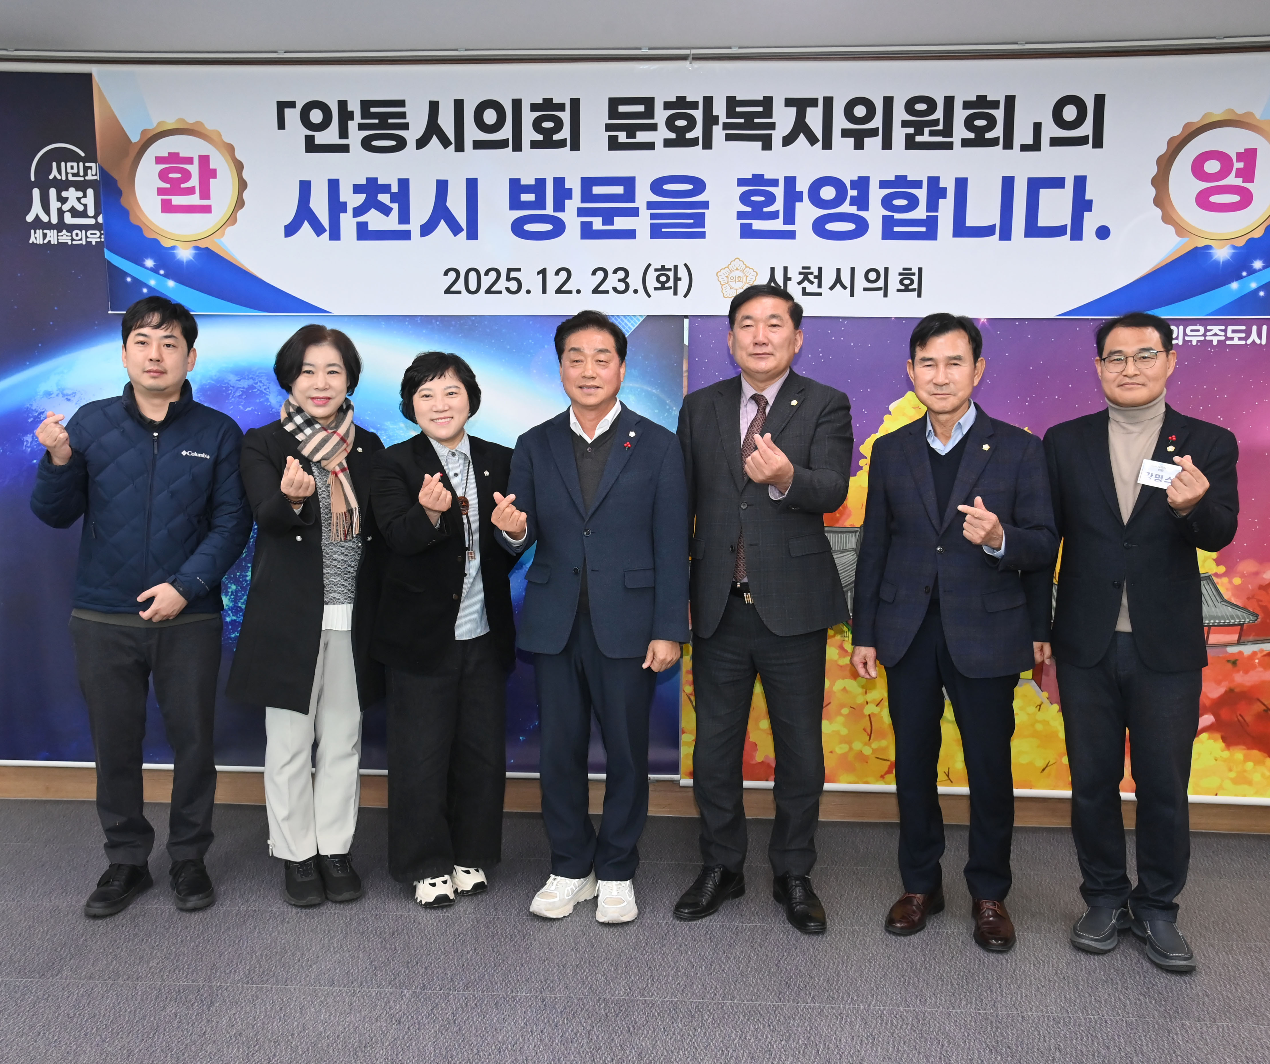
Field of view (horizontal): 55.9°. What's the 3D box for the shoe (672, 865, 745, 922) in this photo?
[{"bbox_3d":[0.216,1.019,3.456,0.285,0.115,0.105,-5,8,-45],"label":"shoe"}]

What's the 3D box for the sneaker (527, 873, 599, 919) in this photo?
[{"bbox_3d":[-0.203,1.014,3.472,0.110,0.115,0.285,5,7,40],"label":"sneaker"}]

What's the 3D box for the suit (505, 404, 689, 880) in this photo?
[{"bbox_3d":[-0.108,0.325,3.406,0.530,1.370,0.360,1,5,3],"label":"suit"}]

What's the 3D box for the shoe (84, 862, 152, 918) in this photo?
[{"bbox_3d":[-1.481,1.002,3.464,0.112,0.115,0.285,1,6,10],"label":"shoe"}]

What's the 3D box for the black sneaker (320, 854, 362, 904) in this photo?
[{"bbox_3d":[-0.878,1.006,3.577,0.100,0.100,0.250,-2,6,-25],"label":"black sneaker"}]

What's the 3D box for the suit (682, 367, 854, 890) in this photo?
[{"bbox_3d":[0.365,0.265,3.422,0.530,1.430,0.330,1,6,8],"label":"suit"}]

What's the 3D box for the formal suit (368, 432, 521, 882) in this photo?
[{"bbox_3d":[-0.556,0.376,3.501,0.450,1.330,0.360,-1,6,-14],"label":"formal suit"}]

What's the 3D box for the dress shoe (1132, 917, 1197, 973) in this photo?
[{"bbox_3d":[1.399,1.052,3.196,0.112,0.115,0.285,0,6,-3],"label":"dress shoe"}]

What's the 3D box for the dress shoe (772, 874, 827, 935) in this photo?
[{"bbox_3d":[0.465,1.027,3.397,0.105,0.110,0.290,-1,6,-12],"label":"dress shoe"}]

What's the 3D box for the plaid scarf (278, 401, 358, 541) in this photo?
[{"bbox_3d":[-0.909,-0.180,3.459,0.220,0.420,0.200,-1,6,-15],"label":"plaid scarf"}]

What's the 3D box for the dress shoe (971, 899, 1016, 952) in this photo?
[{"bbox_3d":[0.982,1.044,3.314,0.105,0.105,0.280,1,5,6],"label":"dress shoe"}]

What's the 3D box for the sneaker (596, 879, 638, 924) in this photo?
[{"bbox_3d":[-0.047,1.012,3.460,0.116,0.120,0.295,1,6,2],"label":"sneaker"}]

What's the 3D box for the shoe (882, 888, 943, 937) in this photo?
[{"bbox_3d":[0.789,1.031,3.382,0.108,0.110,0.285,4,7,33],"label":"shoe"}]

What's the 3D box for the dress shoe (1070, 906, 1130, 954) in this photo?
[{"bbox_3d":[1.281,1.042,3.287,0.112,0.115,0.285,4,7,33],"label":"dress shoe"}]

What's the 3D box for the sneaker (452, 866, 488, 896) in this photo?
[{"bbox_3d":[-0.521,0.995,3.619,0.100,0.115,0.255,-2,6,-25],"label":"sneaker"}]

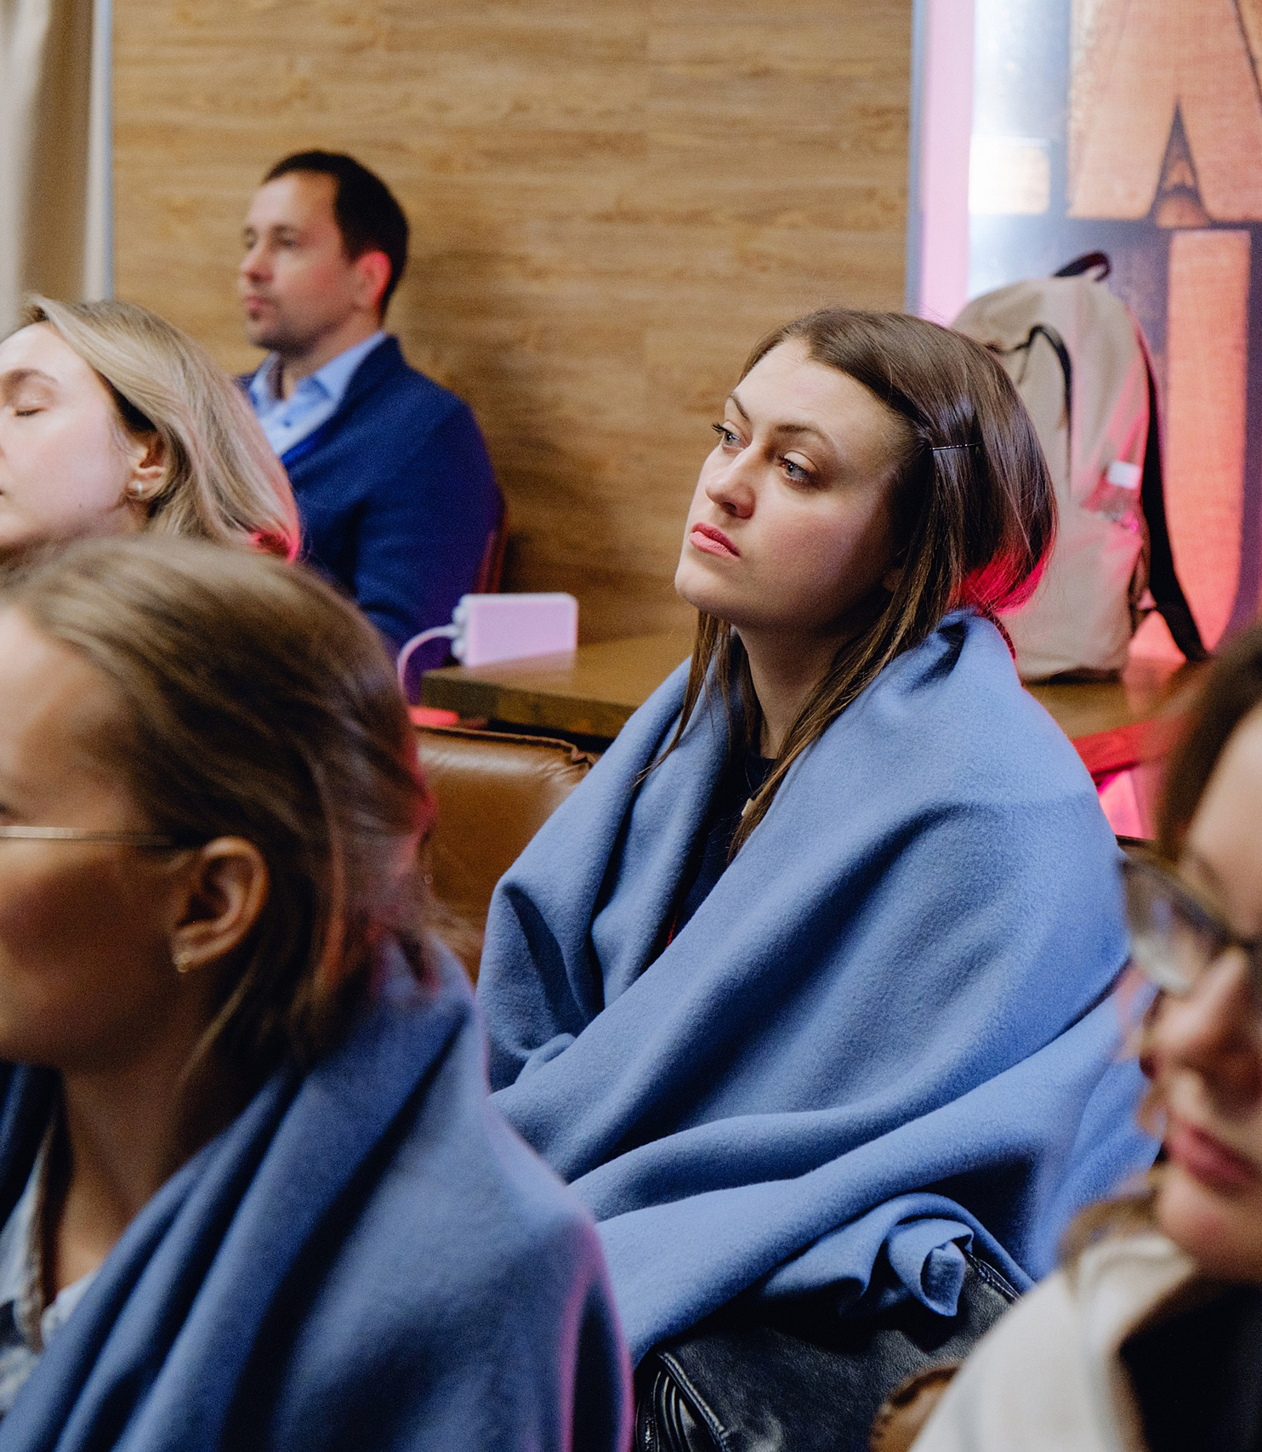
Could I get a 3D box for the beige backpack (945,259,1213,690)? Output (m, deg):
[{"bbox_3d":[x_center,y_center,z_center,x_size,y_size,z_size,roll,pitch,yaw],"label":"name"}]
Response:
[{"bbox_3d":[0.515,-0.309,4.334,0.180,0.475,0.280,-6,12,-32],"label":"beige backpack"}]

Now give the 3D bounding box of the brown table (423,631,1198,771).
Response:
[{"bbox_3d":[0.289,0.311,4.330,0.794,0.750,0.724,9,13,38],"label":"brown table"}]

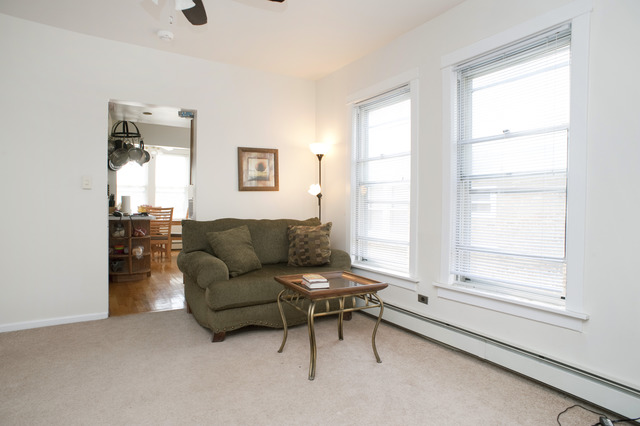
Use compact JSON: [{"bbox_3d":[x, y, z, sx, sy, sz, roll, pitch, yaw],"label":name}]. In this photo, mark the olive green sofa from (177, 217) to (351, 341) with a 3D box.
[{"bbox_3d":[-0.482,0.527,3.437,1.610,0.930,0.940,-1,2,-27],"label":"olive green sofa"}]

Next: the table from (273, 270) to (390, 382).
[{"bbox_3d":[0.062,0.748,2.503,0.575,0.540,0.575,-1,2,-27],"label":"table"}]

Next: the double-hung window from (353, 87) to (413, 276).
[{"bbox_3d":[0.597,-0.323,3.464,0.045,1.644,0.802,-1,2,-32],"label":"double-hung window"}]

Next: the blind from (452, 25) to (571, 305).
[{"bbox_3d":[1.258,-0.285,2.436,0.100,1.644,0.812,-1,2,-32],"label":"blind"}]

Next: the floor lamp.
[{"bbox_3d":[-0.008,0.078,4.138,0.260,1.790,0.250,0,2,-18],"label":"floor lamp"}]

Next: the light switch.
[{"bbox_3d":[-2.128,-0.281,3.252,0.071,0.115,0.012,-1,2,-29],"label":"light switch"}]

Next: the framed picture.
[{"bbox_3d":[-0.694,-0.492,4.032,0.484,0.489,0.027,-1,2,-29],"label":"framed picture"}]

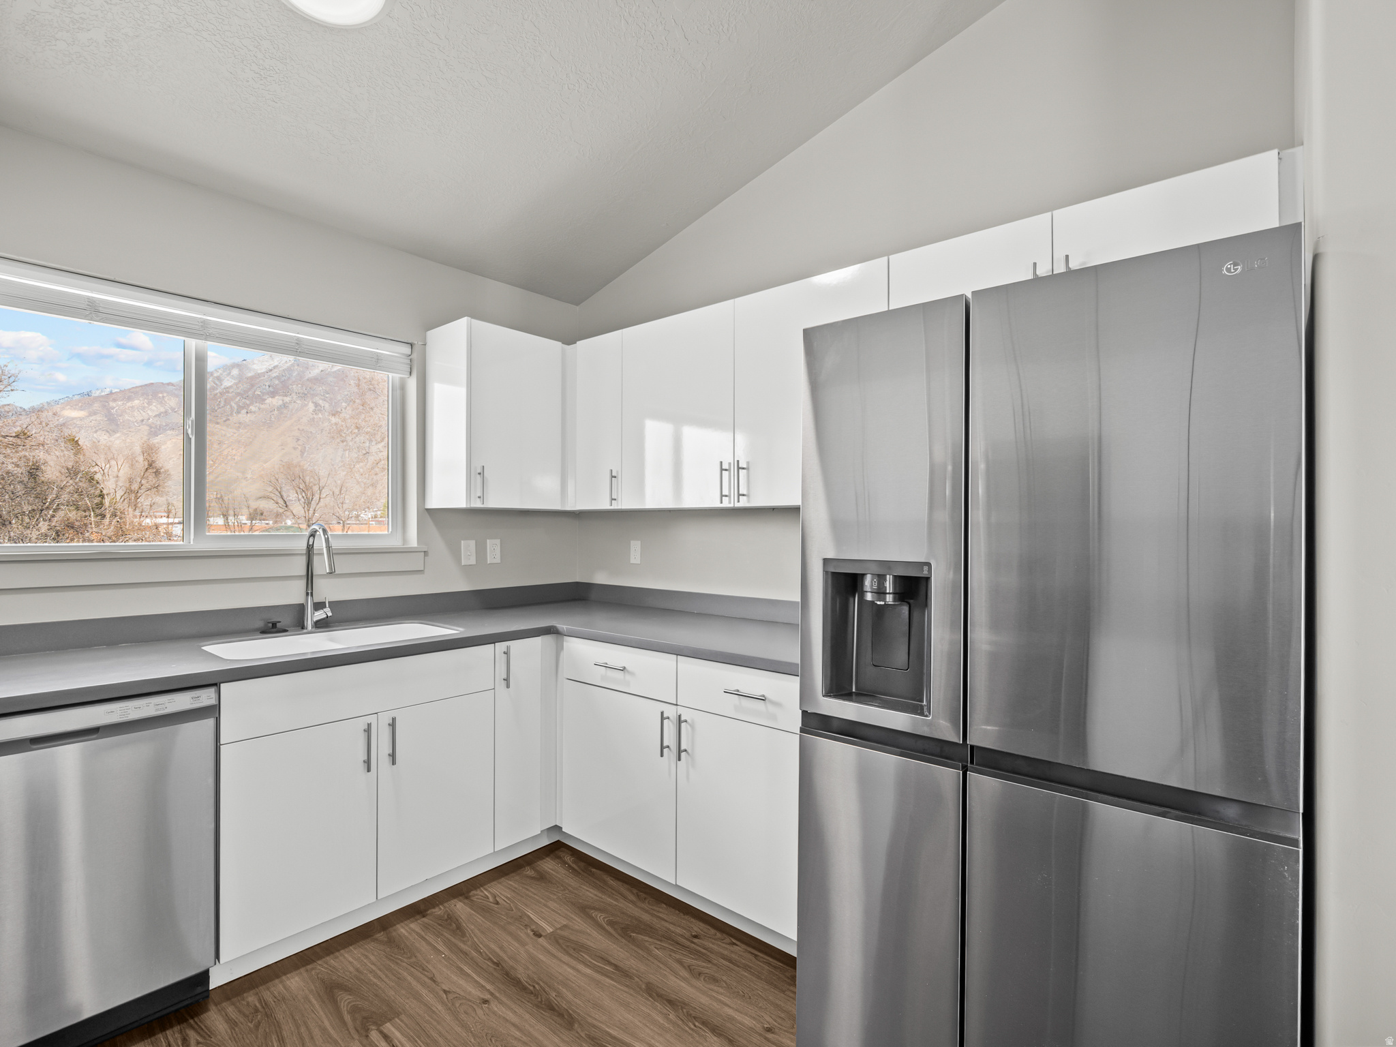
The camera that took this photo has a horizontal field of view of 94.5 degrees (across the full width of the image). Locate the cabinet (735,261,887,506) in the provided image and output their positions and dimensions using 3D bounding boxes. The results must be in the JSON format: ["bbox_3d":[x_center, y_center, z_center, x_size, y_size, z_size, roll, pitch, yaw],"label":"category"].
[{"bbox_3d":[0.475,-0.447,2.342,0.599,0.773,0.333,0,-1,40],"label":"cabinet"}]

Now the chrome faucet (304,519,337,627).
[{"bbox_3d":[-1.359,0.197,2.374,0.248,0.390,0.111,0,-1,40],"label":"chrome faucet"}]

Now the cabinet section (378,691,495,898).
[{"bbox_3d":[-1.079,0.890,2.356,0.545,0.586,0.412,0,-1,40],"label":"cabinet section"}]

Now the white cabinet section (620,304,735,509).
[{"bbox_3d":[0.011,-0.439,2.678,0.592,0.761,0.326,0,-1,40],"label":"white cabinet section"}]

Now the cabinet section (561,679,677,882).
[{"bbox_3d":[-0.119,0.897,2.519,0.591,0.586,0.545,0,-1,40],"label":"cabinet section"}]

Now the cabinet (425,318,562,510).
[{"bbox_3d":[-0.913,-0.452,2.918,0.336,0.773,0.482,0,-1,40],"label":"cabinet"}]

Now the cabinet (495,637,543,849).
[{"bbox_3d":[-0.919,0.825,2.662,0.619,0.764,0.217,0,-1,40],"label":"cabinet"}]

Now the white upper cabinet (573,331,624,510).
[{"bbox_3d":[-0.344,-0.447,3.027,0.326,0.773,0.333,0,-1,40],"label":"white upper cabinet"}]

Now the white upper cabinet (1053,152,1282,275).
[{"bbox_3d":[1.231,-0.680,1.712,0.452,0.305,0.333,0,-1,40],"label":"white upper cabinet"}]

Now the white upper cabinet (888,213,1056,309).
[{"bbox_3d":[0.882,-0.680,2.004,0.458,0.305,0.333,0,-1,40],"label":"white upper cabinet"}]

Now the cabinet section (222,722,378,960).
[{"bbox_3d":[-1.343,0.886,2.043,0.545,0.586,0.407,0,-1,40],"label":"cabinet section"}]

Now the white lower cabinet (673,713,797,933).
[{"bbox_3d":[0.358,0.914,2.209,0.602,0.598,0.619,0,-1,40],"label":"white lower cabinet"}]

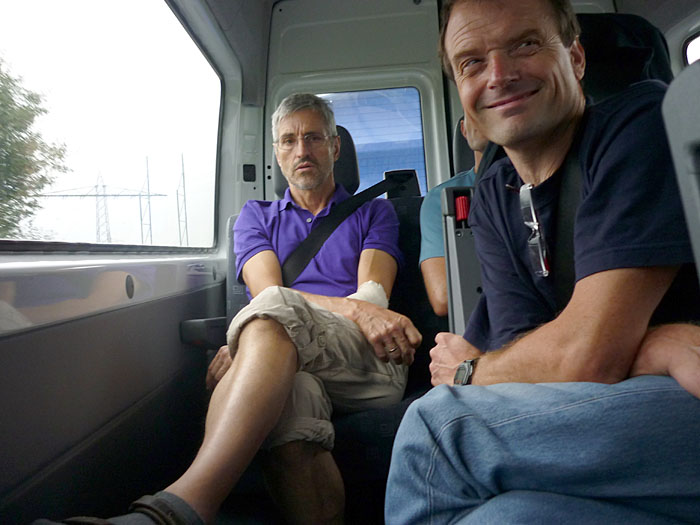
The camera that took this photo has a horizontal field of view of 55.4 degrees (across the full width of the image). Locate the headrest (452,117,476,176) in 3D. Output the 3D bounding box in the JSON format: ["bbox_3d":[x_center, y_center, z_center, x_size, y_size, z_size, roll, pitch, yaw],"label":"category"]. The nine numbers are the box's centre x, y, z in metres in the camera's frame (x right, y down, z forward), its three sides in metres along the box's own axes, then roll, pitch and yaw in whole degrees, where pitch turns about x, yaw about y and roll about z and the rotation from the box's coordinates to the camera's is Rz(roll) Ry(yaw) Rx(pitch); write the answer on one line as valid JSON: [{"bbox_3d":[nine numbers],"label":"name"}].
[{"bbox_3d":[0.428,-0.318,1.920,0.247,0.220,0.115,-4,-5,1],"label":"headrest"}]

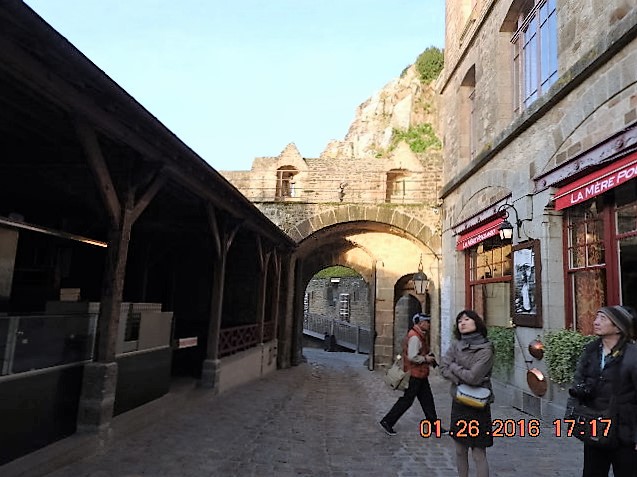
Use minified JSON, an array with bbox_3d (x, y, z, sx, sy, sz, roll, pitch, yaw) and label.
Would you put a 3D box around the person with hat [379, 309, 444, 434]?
[{"bbox_3d":[1.288,1.860,6.151,0.920,1.637,0.520,4,-8,-7],"label":"person with hat"}]

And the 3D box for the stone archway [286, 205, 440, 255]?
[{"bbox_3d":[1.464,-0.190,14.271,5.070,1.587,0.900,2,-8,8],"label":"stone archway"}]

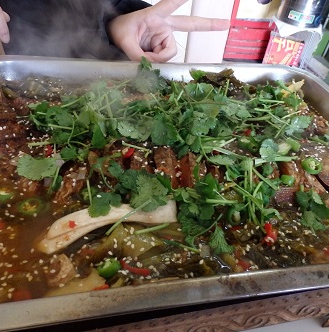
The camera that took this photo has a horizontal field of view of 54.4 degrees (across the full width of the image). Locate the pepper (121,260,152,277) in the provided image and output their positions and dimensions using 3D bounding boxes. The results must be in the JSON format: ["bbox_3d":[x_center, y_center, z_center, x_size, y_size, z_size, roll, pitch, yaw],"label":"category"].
[{"bbox_3d":[-0.019,0.069,0.214,0.020,0.004,0.006,11,40,3],"label":"pepper"}]

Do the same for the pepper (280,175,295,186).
[{"bbox_3d":[0.109,0.013,0.282,0.012,0.006,0.012,-2,42,-12],"label":"pepper"}]

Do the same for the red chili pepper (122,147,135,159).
[{"bbox_3d":[-0.031,-0.012,0.280,0.011,0.005,0.009,-2,42,-12],"label":"red chili pepper"}]

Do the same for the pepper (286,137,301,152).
[{"bbox_3d":[0.129,-0.021,0.320,0.013,0.007,0.013,23,22,-30],"label":"pepper"}]

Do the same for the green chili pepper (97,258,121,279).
[{"bbox_3d":[-0.036,0.068,0.211,0.014,0.007,0.014,-18,18,3],"label":"green chili pepper"}]

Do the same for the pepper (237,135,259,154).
[{"bbox_3d":[0.081,-0.021,0.310,0.018,0.010,0.012,26,43,19],"label":"pepper"}]

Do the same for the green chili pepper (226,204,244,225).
[{"bbox_3d":[0.057,0.039,0.258,0.015,0.006,0.015,-4,73,-10],"label":"green chili pepper"}]

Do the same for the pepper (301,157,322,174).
[{"bbox_3d":[0.136,0.000,0.296,0.016,0.006,0.016,-2,69,6],"label":"pepper"}]

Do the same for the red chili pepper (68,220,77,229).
[{"bbox_3d":[-0.065,0.041,0.225,0.006,0.002,0.006,-2,42,-12],"label":"red chili pepper"}]

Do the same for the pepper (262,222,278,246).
[{"bbox_3d":[0.082,0.054,0.250,0.009,0.007,0.016,14,41,6],"label":"pepper"}]

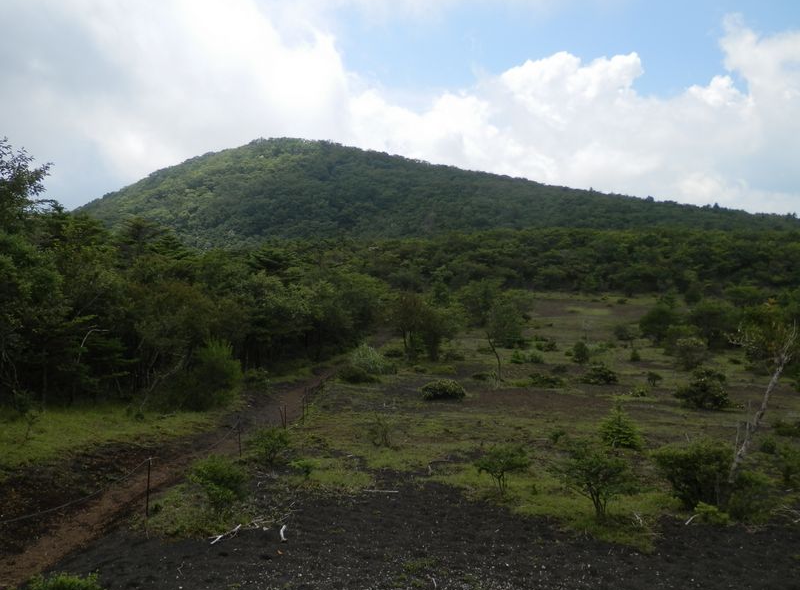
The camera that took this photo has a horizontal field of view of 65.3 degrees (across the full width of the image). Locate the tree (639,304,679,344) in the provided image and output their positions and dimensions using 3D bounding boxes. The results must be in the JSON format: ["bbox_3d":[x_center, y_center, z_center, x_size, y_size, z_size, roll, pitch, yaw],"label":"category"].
[{"bbox_3d":[22.784,2.512,55.000,3.455,3.420,3.179,0,3,0],"label":"tree"}]

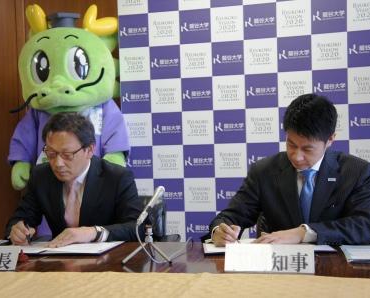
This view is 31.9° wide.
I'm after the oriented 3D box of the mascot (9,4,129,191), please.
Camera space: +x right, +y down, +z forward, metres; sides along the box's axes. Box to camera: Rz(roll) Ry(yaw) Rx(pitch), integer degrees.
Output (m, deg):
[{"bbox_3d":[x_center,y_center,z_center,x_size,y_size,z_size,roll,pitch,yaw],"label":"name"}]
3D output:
[{"bbox_3d":[-0.529,0.177,3.023,0.580,1.700,0.560,-2,1,14],"label":"mascot"}]

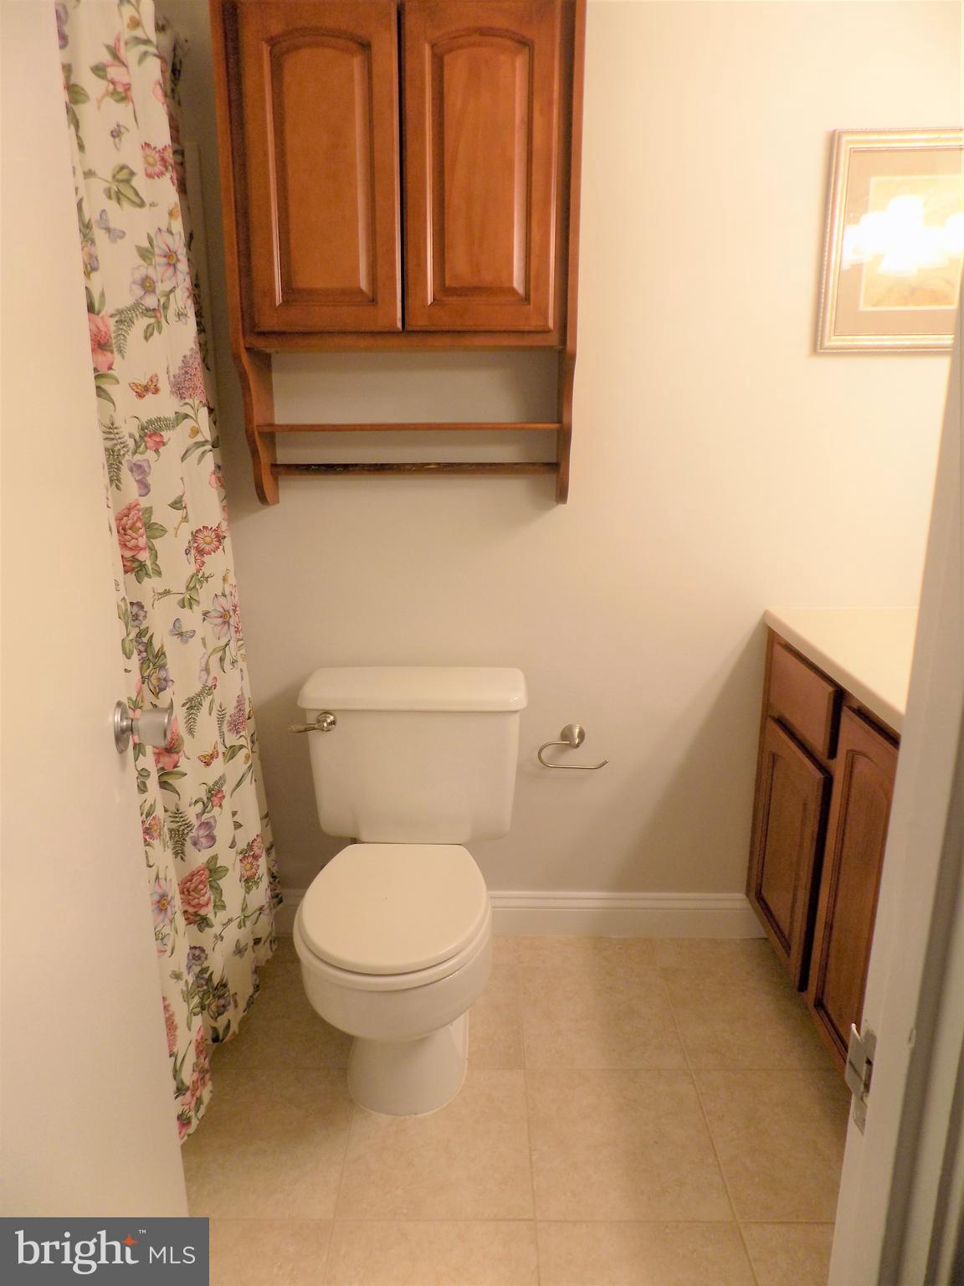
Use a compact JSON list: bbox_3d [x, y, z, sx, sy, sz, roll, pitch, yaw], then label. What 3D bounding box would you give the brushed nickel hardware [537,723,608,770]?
[{"bbox_3d":[0.210,0.241,1.976,0.162,0.092,0.062,0,15,0],"label":"brushed nickel hardware"}]

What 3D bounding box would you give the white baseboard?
[{"bbox_3d":[0.085,0.669,2.118,1.244,0.122,0.015,0,15,0],"label":"white baseboard"}]

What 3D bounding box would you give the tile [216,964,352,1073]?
[{"bbox_3d":[-0.401,0.807,1.858,0.326,0.010,0.329,0,15,0],"label":"tile"}]

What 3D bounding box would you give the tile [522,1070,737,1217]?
[{"bbox_3d":[0.251,0.894,1.539,0.326,0.010,0.329,0,15,0],"label":"tile"}]

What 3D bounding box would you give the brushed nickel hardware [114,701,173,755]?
[{"bbox_3d":[-0.419,0.102,1.054,0.063,0.066,0.066,-2,15,-8],"label":"brushed nickel hardware"}]

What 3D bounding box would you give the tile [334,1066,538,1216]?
[{"bbox_3d":[-0.075,0.893,1.540,0.326,0.010,0.329,0,15,0],"label":"tile"}]

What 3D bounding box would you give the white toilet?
[{"bbox_3d":[-0.145,0.481,1.695,0.473,0.705,0.695,0,15,0],"label":"white toilet"}]

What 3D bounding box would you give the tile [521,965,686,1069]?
[{"bbox_3d":[0.252,0.808,1.856,0.326,0.010,0.329,0,15,0],"label":"tile"}]

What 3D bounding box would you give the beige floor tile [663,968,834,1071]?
[{"bbox_3d":[0.578,0.809,1.856,0.326,0.010,0.329,0,15,0],"label":"beige floor tile"}]

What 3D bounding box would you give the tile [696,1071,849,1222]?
[{"bbox_3d":[0.577,0.895,1.538,0.326,0.010,0.329,0,15,0],"label":"tile"}]

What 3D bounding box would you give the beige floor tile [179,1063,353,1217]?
[{"bbox_3d":[-0.402,0.892,1.540,0.326,0.010,0.329,0,15,0],"label":"beige floor tile"}]

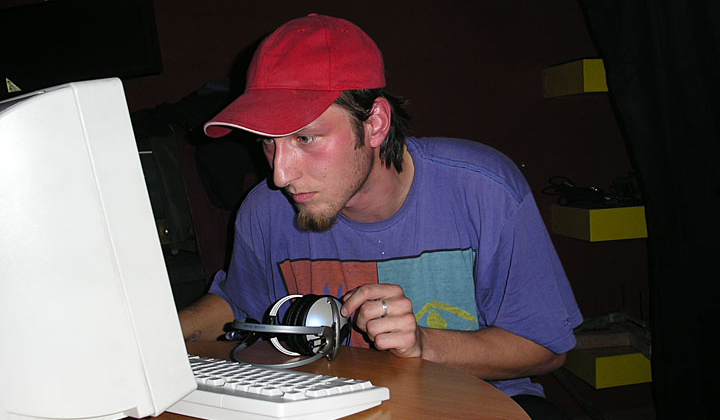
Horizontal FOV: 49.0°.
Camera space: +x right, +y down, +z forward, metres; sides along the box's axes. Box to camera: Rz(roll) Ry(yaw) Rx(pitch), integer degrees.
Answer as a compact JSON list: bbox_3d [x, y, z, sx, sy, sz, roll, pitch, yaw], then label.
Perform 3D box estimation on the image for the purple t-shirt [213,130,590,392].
[{"bbox_3d":[0.058,0.100,1.320,0.560,0.480,0.370,-3,19,12],"label":"purple t-shirt"}]

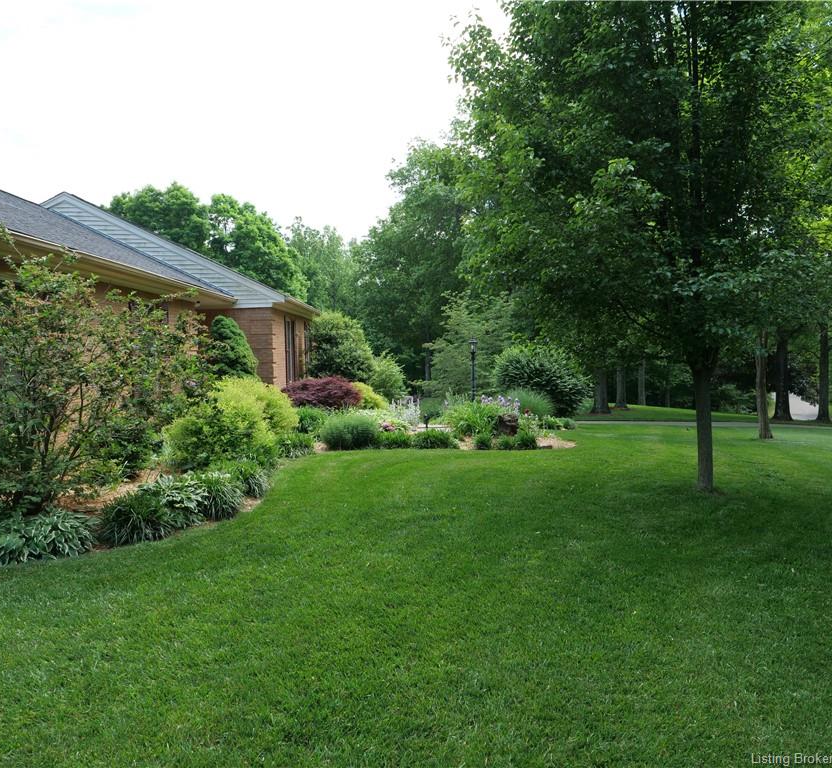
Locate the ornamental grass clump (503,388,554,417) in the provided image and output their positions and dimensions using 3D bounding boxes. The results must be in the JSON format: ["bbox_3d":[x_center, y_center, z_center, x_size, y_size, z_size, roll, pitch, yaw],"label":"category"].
[{"bbox_3d":[2.261,0.515,14.246,1.030,0.851,0.950,-1,3,0],"label":"ornamental grass clump"}]

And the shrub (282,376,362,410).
[{"bbox_3d":[-1.996,0.406,15.000,1.650,1.000,1.500,0,3,0],"label":"shrub"}]

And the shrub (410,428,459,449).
[{"bbox_3d":[0.307,0.905,11.660,0.780,0.350,0.600,-1,3,0],"label":"shrub"}]

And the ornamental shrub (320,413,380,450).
[{"bbox_3d":[-1.082,0.786,11.803,0.970,0.626,0.900,-1,3,0],"label":"ornamental shrub"}]

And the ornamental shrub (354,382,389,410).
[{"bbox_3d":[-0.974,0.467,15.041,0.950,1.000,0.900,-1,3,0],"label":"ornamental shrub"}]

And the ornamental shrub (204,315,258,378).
[{"bbox_3d":[-3.374,-0.172,12.904,1.300,2.175,1.250,-1,3,0],"label":"ornamental shrub"}]

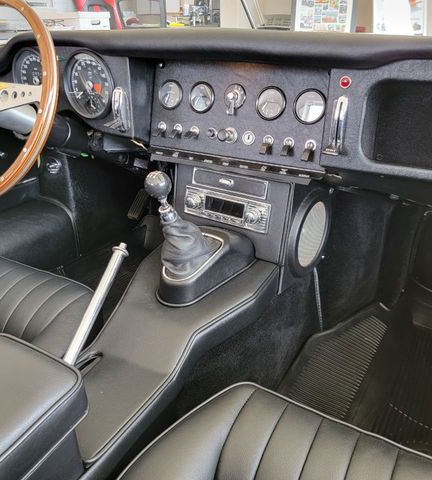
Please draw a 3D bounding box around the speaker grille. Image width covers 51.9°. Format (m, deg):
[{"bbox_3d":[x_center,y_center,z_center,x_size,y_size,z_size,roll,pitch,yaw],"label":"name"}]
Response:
[{"bbox_3d":[0.173,-0.009,0.795,0.020,0.122,0.122,15,28,30],"label":"speaker grille"}]

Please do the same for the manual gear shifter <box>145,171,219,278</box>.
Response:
[{"bbox_3d":[-0.053,-0.038,0.722,0.100,0.172,0.130,15,28,30],"label":"manual gear shifter"}]

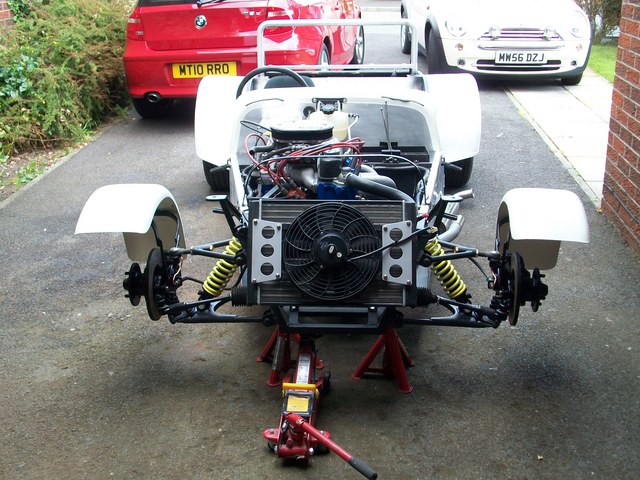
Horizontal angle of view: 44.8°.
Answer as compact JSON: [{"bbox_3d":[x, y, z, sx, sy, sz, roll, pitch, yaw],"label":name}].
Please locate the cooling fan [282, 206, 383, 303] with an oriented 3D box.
[{"bbox_3d":[0.037,0.035,2.370,0.300,0.297,0.085,0,-5,0],"label":"cooling fan"}]

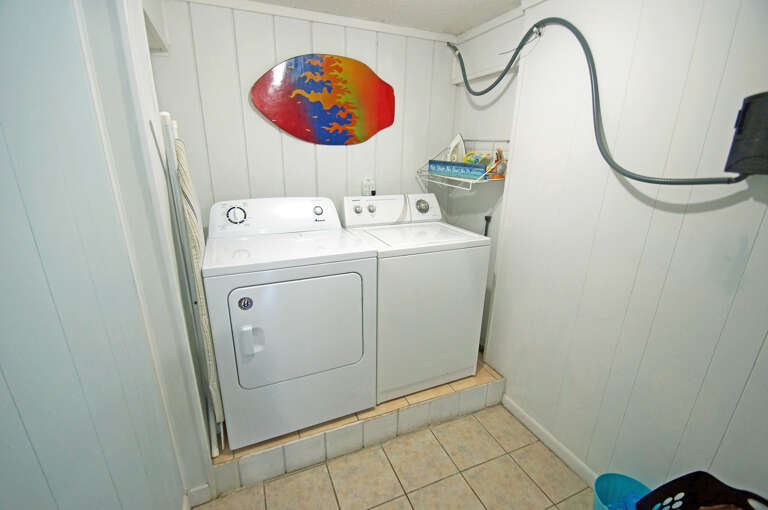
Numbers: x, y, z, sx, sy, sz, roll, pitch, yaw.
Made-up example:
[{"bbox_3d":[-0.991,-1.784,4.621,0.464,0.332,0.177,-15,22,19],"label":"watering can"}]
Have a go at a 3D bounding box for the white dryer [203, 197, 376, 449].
[{"bbox_3d":[-0.504,0.273,1.795,0.737,1.104,0.702,-6,17,-21],"label":"white dryer"}]

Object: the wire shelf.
[{"bbox_3d":[0.510,-0.589,2.048,0.330,0.280,0.540,-7,18,-26],"label":"wire shelf"}]

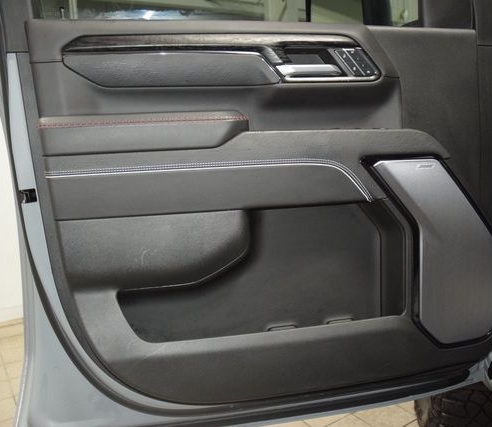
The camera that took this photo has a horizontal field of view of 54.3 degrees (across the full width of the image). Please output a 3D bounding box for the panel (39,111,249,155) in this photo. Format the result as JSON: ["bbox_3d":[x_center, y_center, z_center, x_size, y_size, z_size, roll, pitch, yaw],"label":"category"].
[{"bbox_3d":[-0.193,-0.158,0.948,0.384,0.070,0.080,-5,8,-10],"label":"panel"}]

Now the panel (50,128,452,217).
[{"bbox_3d":[0.011,-0.086,0.991,0.795,0.138,0.080,-5,8,-10],"label":"panel"}]

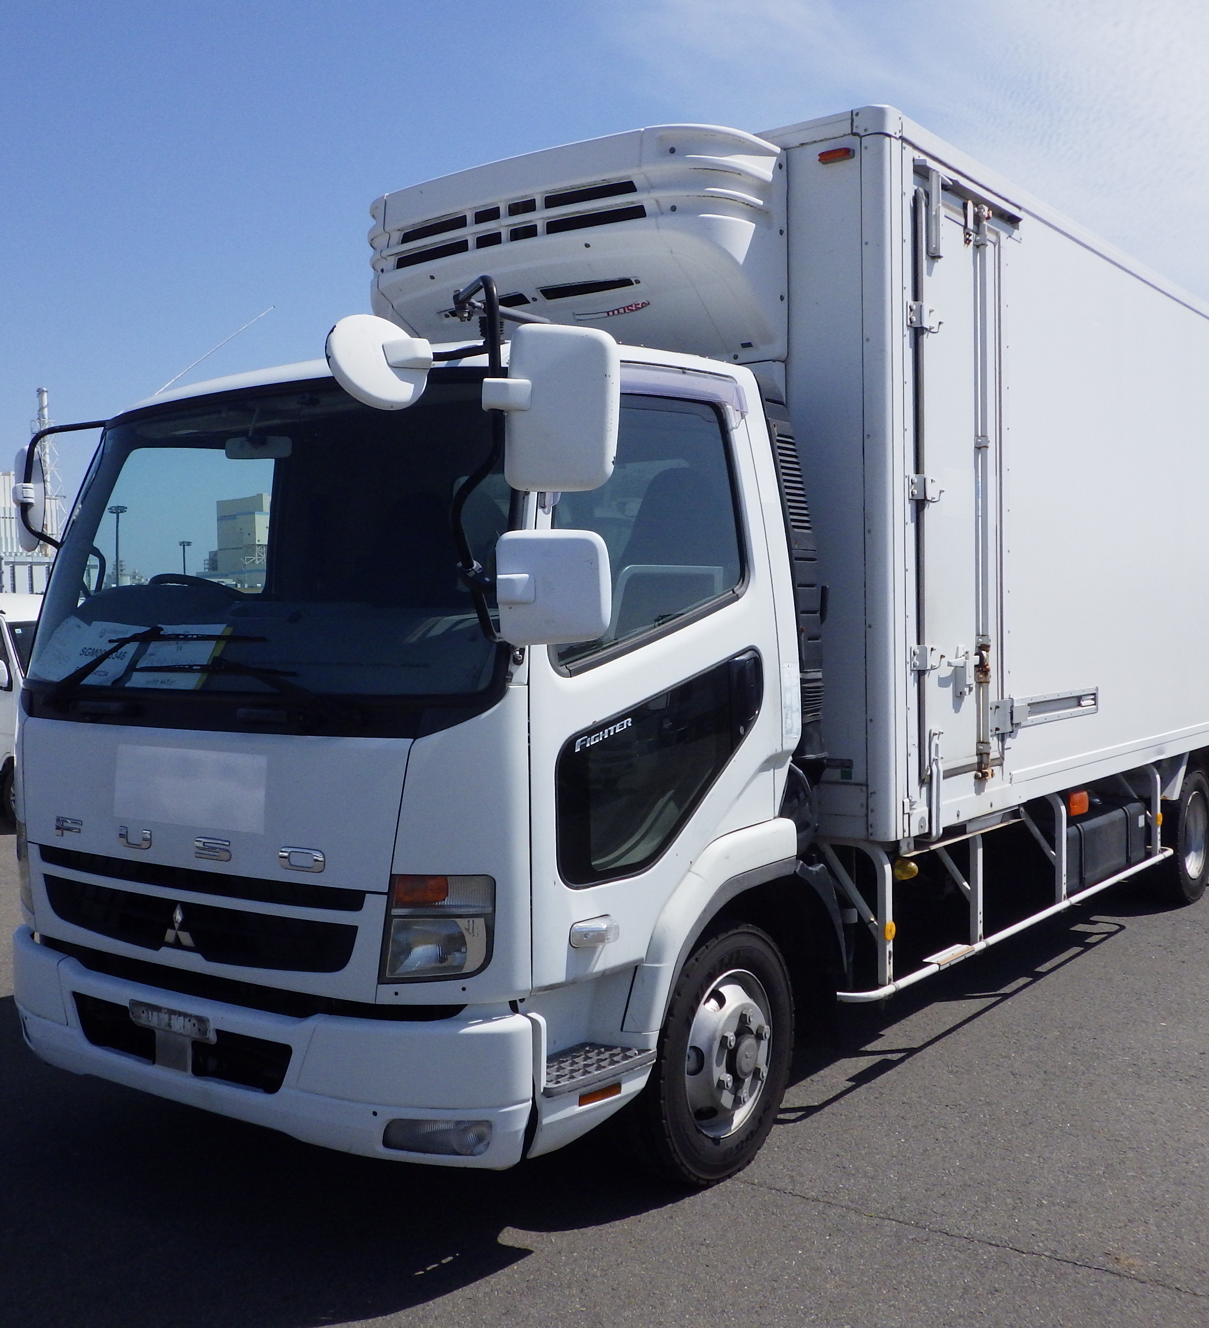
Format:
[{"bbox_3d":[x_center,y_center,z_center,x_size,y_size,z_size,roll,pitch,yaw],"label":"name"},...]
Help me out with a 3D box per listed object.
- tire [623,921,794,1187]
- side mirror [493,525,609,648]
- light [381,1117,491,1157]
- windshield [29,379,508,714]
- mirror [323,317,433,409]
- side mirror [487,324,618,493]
[{"bbox_3d":[0.299,1.127,4.204,0.210,0.735,0.735,1,2,37],"label":"tire"},{"bbox_3d":[-0.121,-0.177,3.330,0.262,0.270,0.100,0,3,14],"label":"side mirror"},{"bbox_3d":[-0.399,1.145,3.499,0.285,0.085,0.080,0,2,15],"label":"light"},{"bbox_3d":[-1.012,-0.337,4.094,2.040,0.930,0.220,1,-14,37],"label":"windshield"},{"bbox_3d":[-0.559,-0.750,3.560,0.270,0.270,0.100,-2,-21,-36],"label":"mirror"},{"bbox_3d":[-0.115,-0.599,3.360,0.280,0.395,0.110,3,-1,9],"label":"side mirror"}]

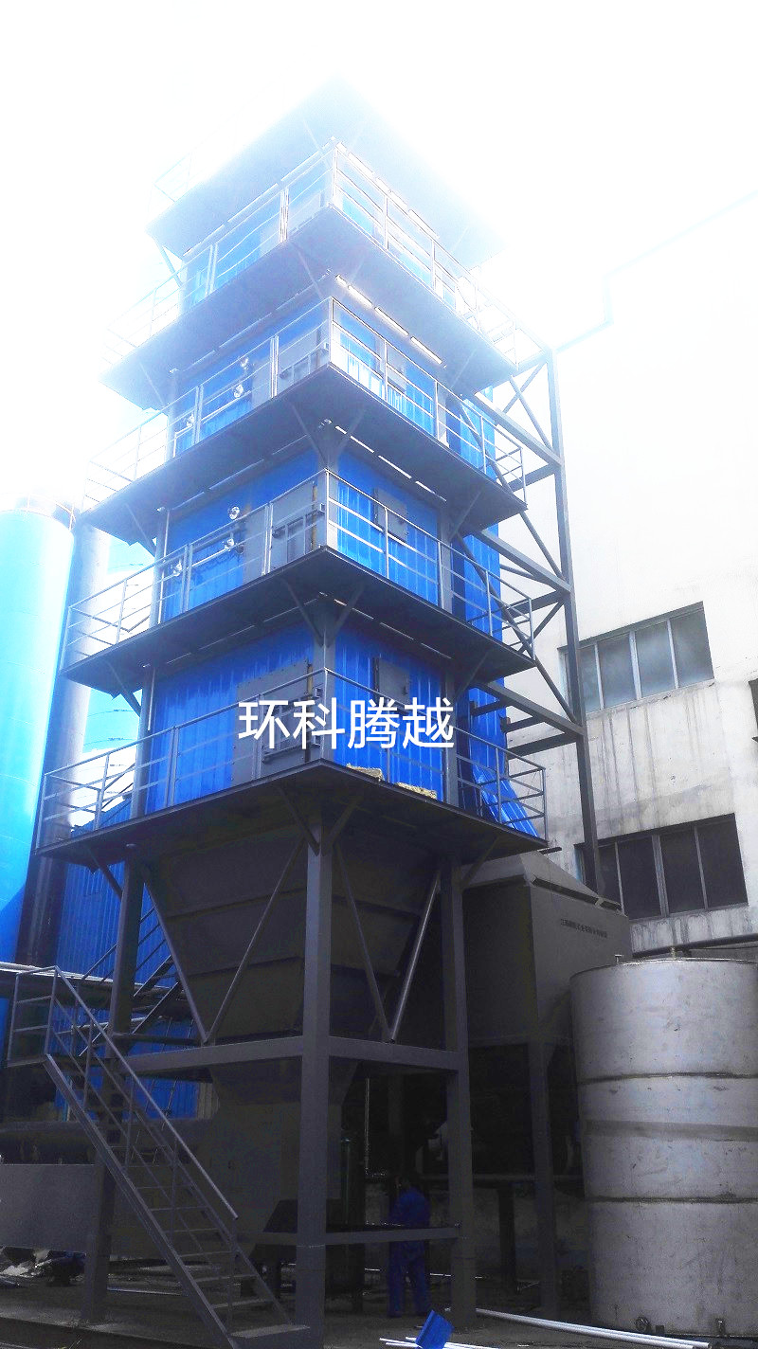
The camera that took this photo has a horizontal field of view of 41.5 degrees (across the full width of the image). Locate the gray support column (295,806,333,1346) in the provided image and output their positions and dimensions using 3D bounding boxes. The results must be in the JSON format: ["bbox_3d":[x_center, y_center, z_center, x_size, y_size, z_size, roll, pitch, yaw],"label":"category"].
[{"bbox_3d":[-0.723,4.271,11.248,0.221,5.510,0.221,-20,-32,36],"label":"gray support column"}]

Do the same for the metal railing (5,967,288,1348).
[{"bbox_3d":[-2.868,5.428,11.910,4.789,4.089,0.824,-20,-32,36],"label":"metal railing"}]

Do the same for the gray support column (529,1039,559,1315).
[{"bbox_3d":[2.169,6.486,13.126,0.180,3.224,0.180,-20,-32,36],"label":"gray support column"}]

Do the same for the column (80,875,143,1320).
[{"bbox_3d":[-3.513,5.298,13.408,0.221,5.614,0.221,-20,-32,36],"label":"column"}]

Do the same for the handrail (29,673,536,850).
[{"bbox_3d":[-1.374,2.102,15.800,6.186,1.233,5.036,-20,-31,37],"label":"handrail"}]

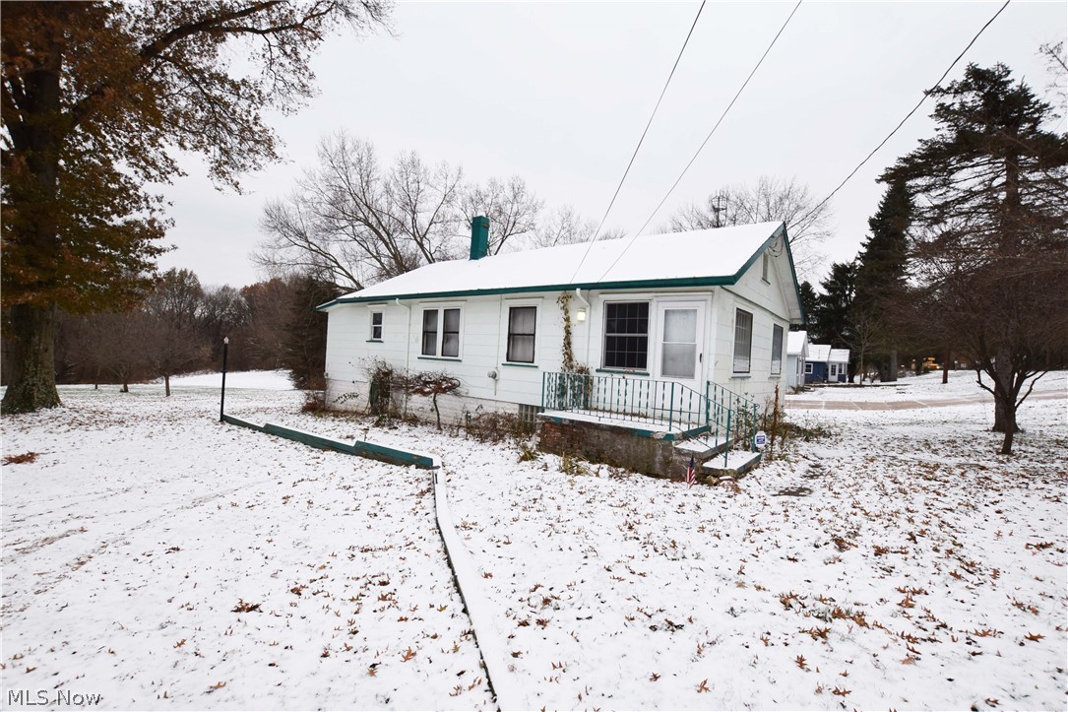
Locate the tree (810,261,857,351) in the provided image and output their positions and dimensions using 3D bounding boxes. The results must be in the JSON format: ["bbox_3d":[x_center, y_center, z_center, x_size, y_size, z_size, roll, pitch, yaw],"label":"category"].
[{"bbox_3d":[42.111,-4.801,62.000,6.900,17.009,6.900,3,0,0],"label":"tree"}]

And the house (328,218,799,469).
[{"bbox_3d":[0.139,-0.763,14.501,13.946,5.738,8.398,3,0,38],"label":"house"}]

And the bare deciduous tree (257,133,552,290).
[{"bbox_3d":[-8.053,-5.913,28.000,17.500,16.297,17.500,3,0,0],"label":"bare deciduous tree"}]

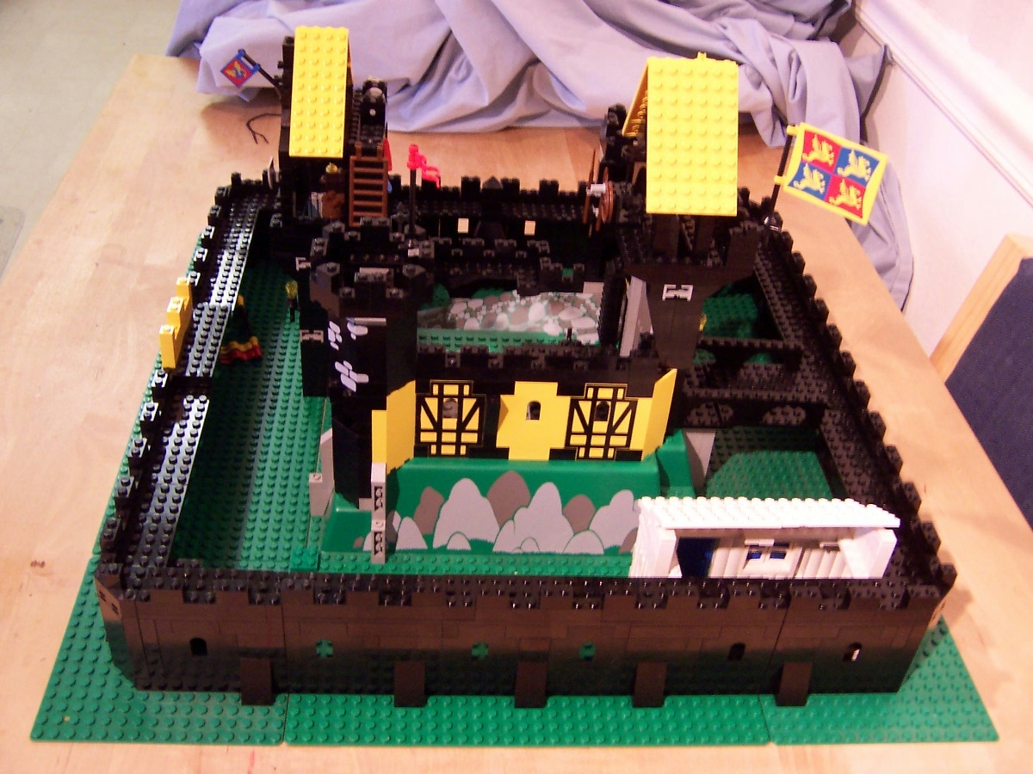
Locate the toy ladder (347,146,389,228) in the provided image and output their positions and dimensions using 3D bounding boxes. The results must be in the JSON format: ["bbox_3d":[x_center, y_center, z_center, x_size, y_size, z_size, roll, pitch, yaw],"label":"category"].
[{"bbox_3d":[-0.092,-0.125,0.665,0.024,0.053,0.004,2,19,-5],"label":"toy ladder"}]

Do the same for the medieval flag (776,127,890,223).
[{"bbox_3d":[0.225,-0.155,0.773,0.076,0.056,0.005,31,45,28],"label":"medieval flag"}]

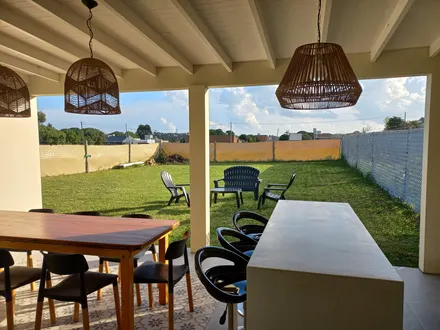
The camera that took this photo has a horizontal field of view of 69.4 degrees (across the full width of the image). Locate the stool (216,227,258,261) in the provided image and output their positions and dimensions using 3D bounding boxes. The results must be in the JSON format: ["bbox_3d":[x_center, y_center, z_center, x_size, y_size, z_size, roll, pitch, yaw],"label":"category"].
[{"bbox_3d":[0.211,0.954,2.391,0.430,0.900,0.450,1,4,15],"label":"stool"}]

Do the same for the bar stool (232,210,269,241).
[{"bbox_3d":[0.341,0.924,2.868,0.430,0.900,0.450,1,4,15],"label":"bar stool"}]

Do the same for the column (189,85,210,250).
[{"bbox_3d":[-0.285,0.084,4.605,0.246,2.372,0.230,1,4,15],"label":"column"}]

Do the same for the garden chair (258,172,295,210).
[{"bbox_3d":[1.455,0.640,8.100,0.860,0.910,0.740,0,4,11],"label":"garden chair"}]

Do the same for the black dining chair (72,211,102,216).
[{"bbox_3d":[-1.632,0.965,3.541,0.480,0.765,0.530,0,4,12],"label":"black dining chair"}]

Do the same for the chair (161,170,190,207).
[{"bbox_3d":[-1.080,0.622,8.650,0.840,0.910,0.740,1,4,22],"label":"chair"}]

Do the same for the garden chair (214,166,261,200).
[{"bbox_3d":[0.575,0.563,9.200,1.300,0.940,0.800,0,4,7],"label":"garden chair"}]

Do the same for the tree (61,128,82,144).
[{"bbox_3d":[-26.995,-4.279,58.149,4.800,4.850,4.800,-2,4,-25],"label":"tree"}]

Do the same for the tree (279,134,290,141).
[{"bbox_3d":[15.707,-5.186,75.124,3.800,4.030,3.800,0,4,12],"label":"tree"}]

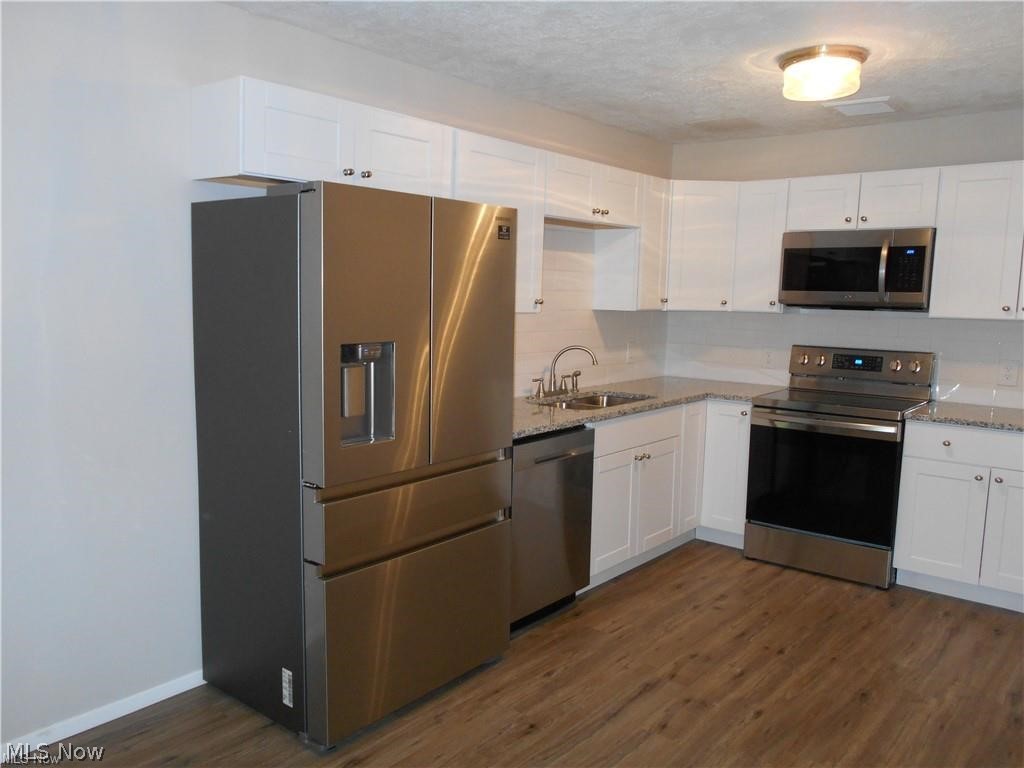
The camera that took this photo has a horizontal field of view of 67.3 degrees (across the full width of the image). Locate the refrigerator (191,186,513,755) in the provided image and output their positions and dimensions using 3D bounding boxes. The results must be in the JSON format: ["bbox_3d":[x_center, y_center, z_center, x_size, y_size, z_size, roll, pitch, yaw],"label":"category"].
[{"bbox_3d":[-0.555,0.234,2.893,0.745,1.782,0.890,7,9,40],"label":"refrigerator"}]

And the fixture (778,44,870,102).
[{"bbox_3d":[1.274,-1.265,3.158,0.344,0.137,0.344,7,9,40],"label":"fixture"}]

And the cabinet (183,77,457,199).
[{"bbox_3d":[-0.676,-0.878,2.912,0.321,0.304,0.949,7,9,40],"label":"cabinet"}]

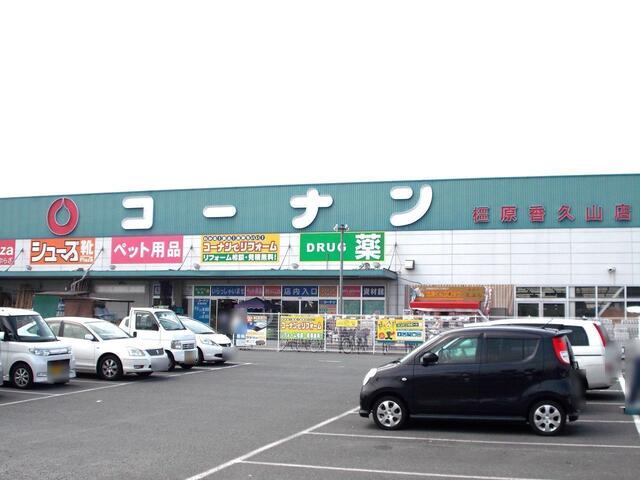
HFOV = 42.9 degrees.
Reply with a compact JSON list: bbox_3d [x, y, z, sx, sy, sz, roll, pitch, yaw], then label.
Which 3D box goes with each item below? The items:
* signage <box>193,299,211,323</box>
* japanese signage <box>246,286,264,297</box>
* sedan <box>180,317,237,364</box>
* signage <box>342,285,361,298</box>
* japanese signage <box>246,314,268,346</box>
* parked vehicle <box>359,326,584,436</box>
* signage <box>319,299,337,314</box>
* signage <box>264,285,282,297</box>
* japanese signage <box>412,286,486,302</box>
[{"bbox_3d":[-7.496,4.605,51.743,1.106,1.723,0.040,-1,-5,17],"label":"signage"},{"bbox_3d":[-4.050,3.201,50.803,1.158,0.630,0.040,-1,-5,17],"label":"japanese signage"},{"bbox_3d":[-4.557,3.211,26.527,3.950,1.525,1.695,-1,-5,20],"label":"sedan"},{"bbox_3d":[1.539,2.573,40.373,1.057,0.580,0.080,-1,-5,18],"label":"signage"},{"bbox_3d":[-2.579,3.731,33.349,0.930,1.263,0.040,-1,-5,17],"label":"japanese signage"},{"bbox_3d":[2.449,2.140,12.769,3.395,1.600,1.475,-1,-5,19],"label":"parked vehicle"},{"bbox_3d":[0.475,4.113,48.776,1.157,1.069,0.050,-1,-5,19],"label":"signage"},{"bbox_3d":[-2.897,3.162,50.001,1.129,0.659,0.050,-1,-5,19],"label":"signage"},{"bbox_3d":[5.787,2.421,36.212,3.204,0.702,0.120,-1,-5,18],"label":"japanese signage"}]

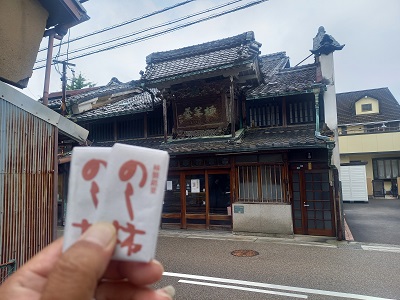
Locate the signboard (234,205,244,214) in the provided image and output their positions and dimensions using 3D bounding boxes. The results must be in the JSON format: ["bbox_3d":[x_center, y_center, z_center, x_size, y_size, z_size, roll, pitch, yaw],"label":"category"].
[{"bbox_3d":[1.220,1.838,8.872,0.305,0.218,0.030,-4,-6,22],"label":"signboard"}]

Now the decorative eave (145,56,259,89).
[{"bbox_3d":[-0.004,-2.502,9.611,3.889,0.583,0.900,-4,-6,25],"label":"decorative eave"}]

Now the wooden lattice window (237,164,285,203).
[{"bbox_3d":[1.829,1.029,8.782,1.472,1.107,0.150,-4,-6,22],"label":"wooden lattice window"}]

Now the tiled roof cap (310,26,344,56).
[{"bbox_3d":[3.764,-3.155,8.557,0.862,0.730,0.750,-4,-6,22],"label":"tiled roof cap"}]

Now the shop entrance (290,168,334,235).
[{"bbox_3d":[3.222,1.499,8.282,1.122,1.843,0.120,-4,-6,22],"label":"shop entrance"}]

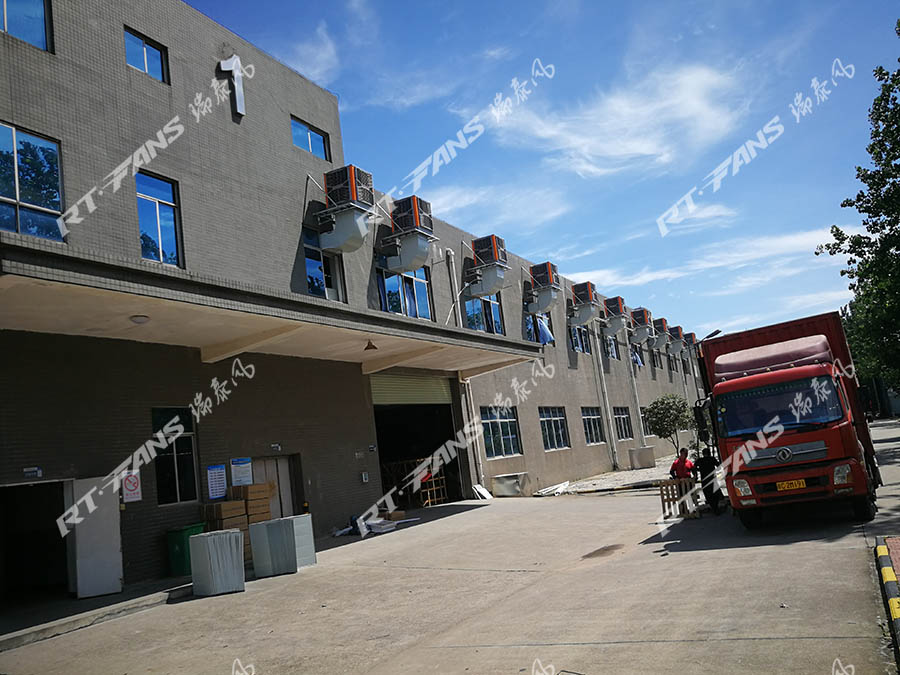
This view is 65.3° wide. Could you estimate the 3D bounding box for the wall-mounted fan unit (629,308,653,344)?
[{"bbox_3d":[14.308,-0.807,52.362,1.260,2.301,1.065,-13,-11,28],"label":"wall-mounted fan unit"}]

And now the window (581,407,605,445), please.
[{"bbox_3d":[8.391,5.170,41.151,0.150,2.124,3.484,-13,-11,28],"label":"window"}]

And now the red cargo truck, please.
[{"bbox_3d":[7.683,1.806,15.704,2.511,3.665,9.000,-12,-11,28],"label":"red cargo truck"}]

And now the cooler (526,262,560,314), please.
[{"bbox_3d":[4.913,-2.501,36.196,1.260,2.320,1.065,-13,-11,28],"label":"cooler"}]

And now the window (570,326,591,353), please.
[{"bbox_3d":[7.278,-0.135,39.651,0.180,1.970,3.380,-12,-11,28],"label":"window"}]

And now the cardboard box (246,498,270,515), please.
[{"bbox_3d":[-4.240,3.617,14.963,0.460,0.300,0.610,-12,-11,28],"label":"cardboard box"}]

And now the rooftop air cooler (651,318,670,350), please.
[{"bbox_3d":[16.405,-0.278,55.026,1.310,2.190,1.120,-12,-11,28],"label":"rooftop air cooler"}]

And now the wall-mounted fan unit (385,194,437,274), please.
[{"bbox_3d":[-1.348,-3.385,23.931,1.330,2.384,1.100,-12,-11,28],"label":"wall-mounted fan unit"}]

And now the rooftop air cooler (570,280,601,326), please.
[{"bbox_3d":[7.502,-1.849,39.142,1.310,2.190,1.120,-12,-11,28],"label":"rooftop air cooler"}]

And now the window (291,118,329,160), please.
[{"bbox_3d":[-4.507,-6.387,22.767,0.150,1.018,1.863,-13,-11,28],"label":"window"}]

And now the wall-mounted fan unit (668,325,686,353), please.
[{"bbox_3d":[19.373,0.246,60.321,1.310,2.190,1.120,-12,-11,28],"label":"wall-mounted fan unit"}]

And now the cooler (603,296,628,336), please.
[{"bbox_3d":[11.077,-1.381,46.799,1.260,2.283,1.065,-13,-11,28],"label":"cooler"}]

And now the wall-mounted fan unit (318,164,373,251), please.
[{"bbox_3d":[-3.023,-3.672,20.930,1.330,2.362,1.100,-12,-11,28],"label":"wall-mounted fan unit"}]

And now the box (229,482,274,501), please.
[{"bbox_3d":[-4.281,3.331,15.026,0.480,0.290,0.610,-12,-11,28],"label":"box"}]

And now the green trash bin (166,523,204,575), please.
[{"bbox_3d":[-5.110,4.128,13.743,0.500,0.920,0.570,-12,-11,28],"label":"green trash bin"}]

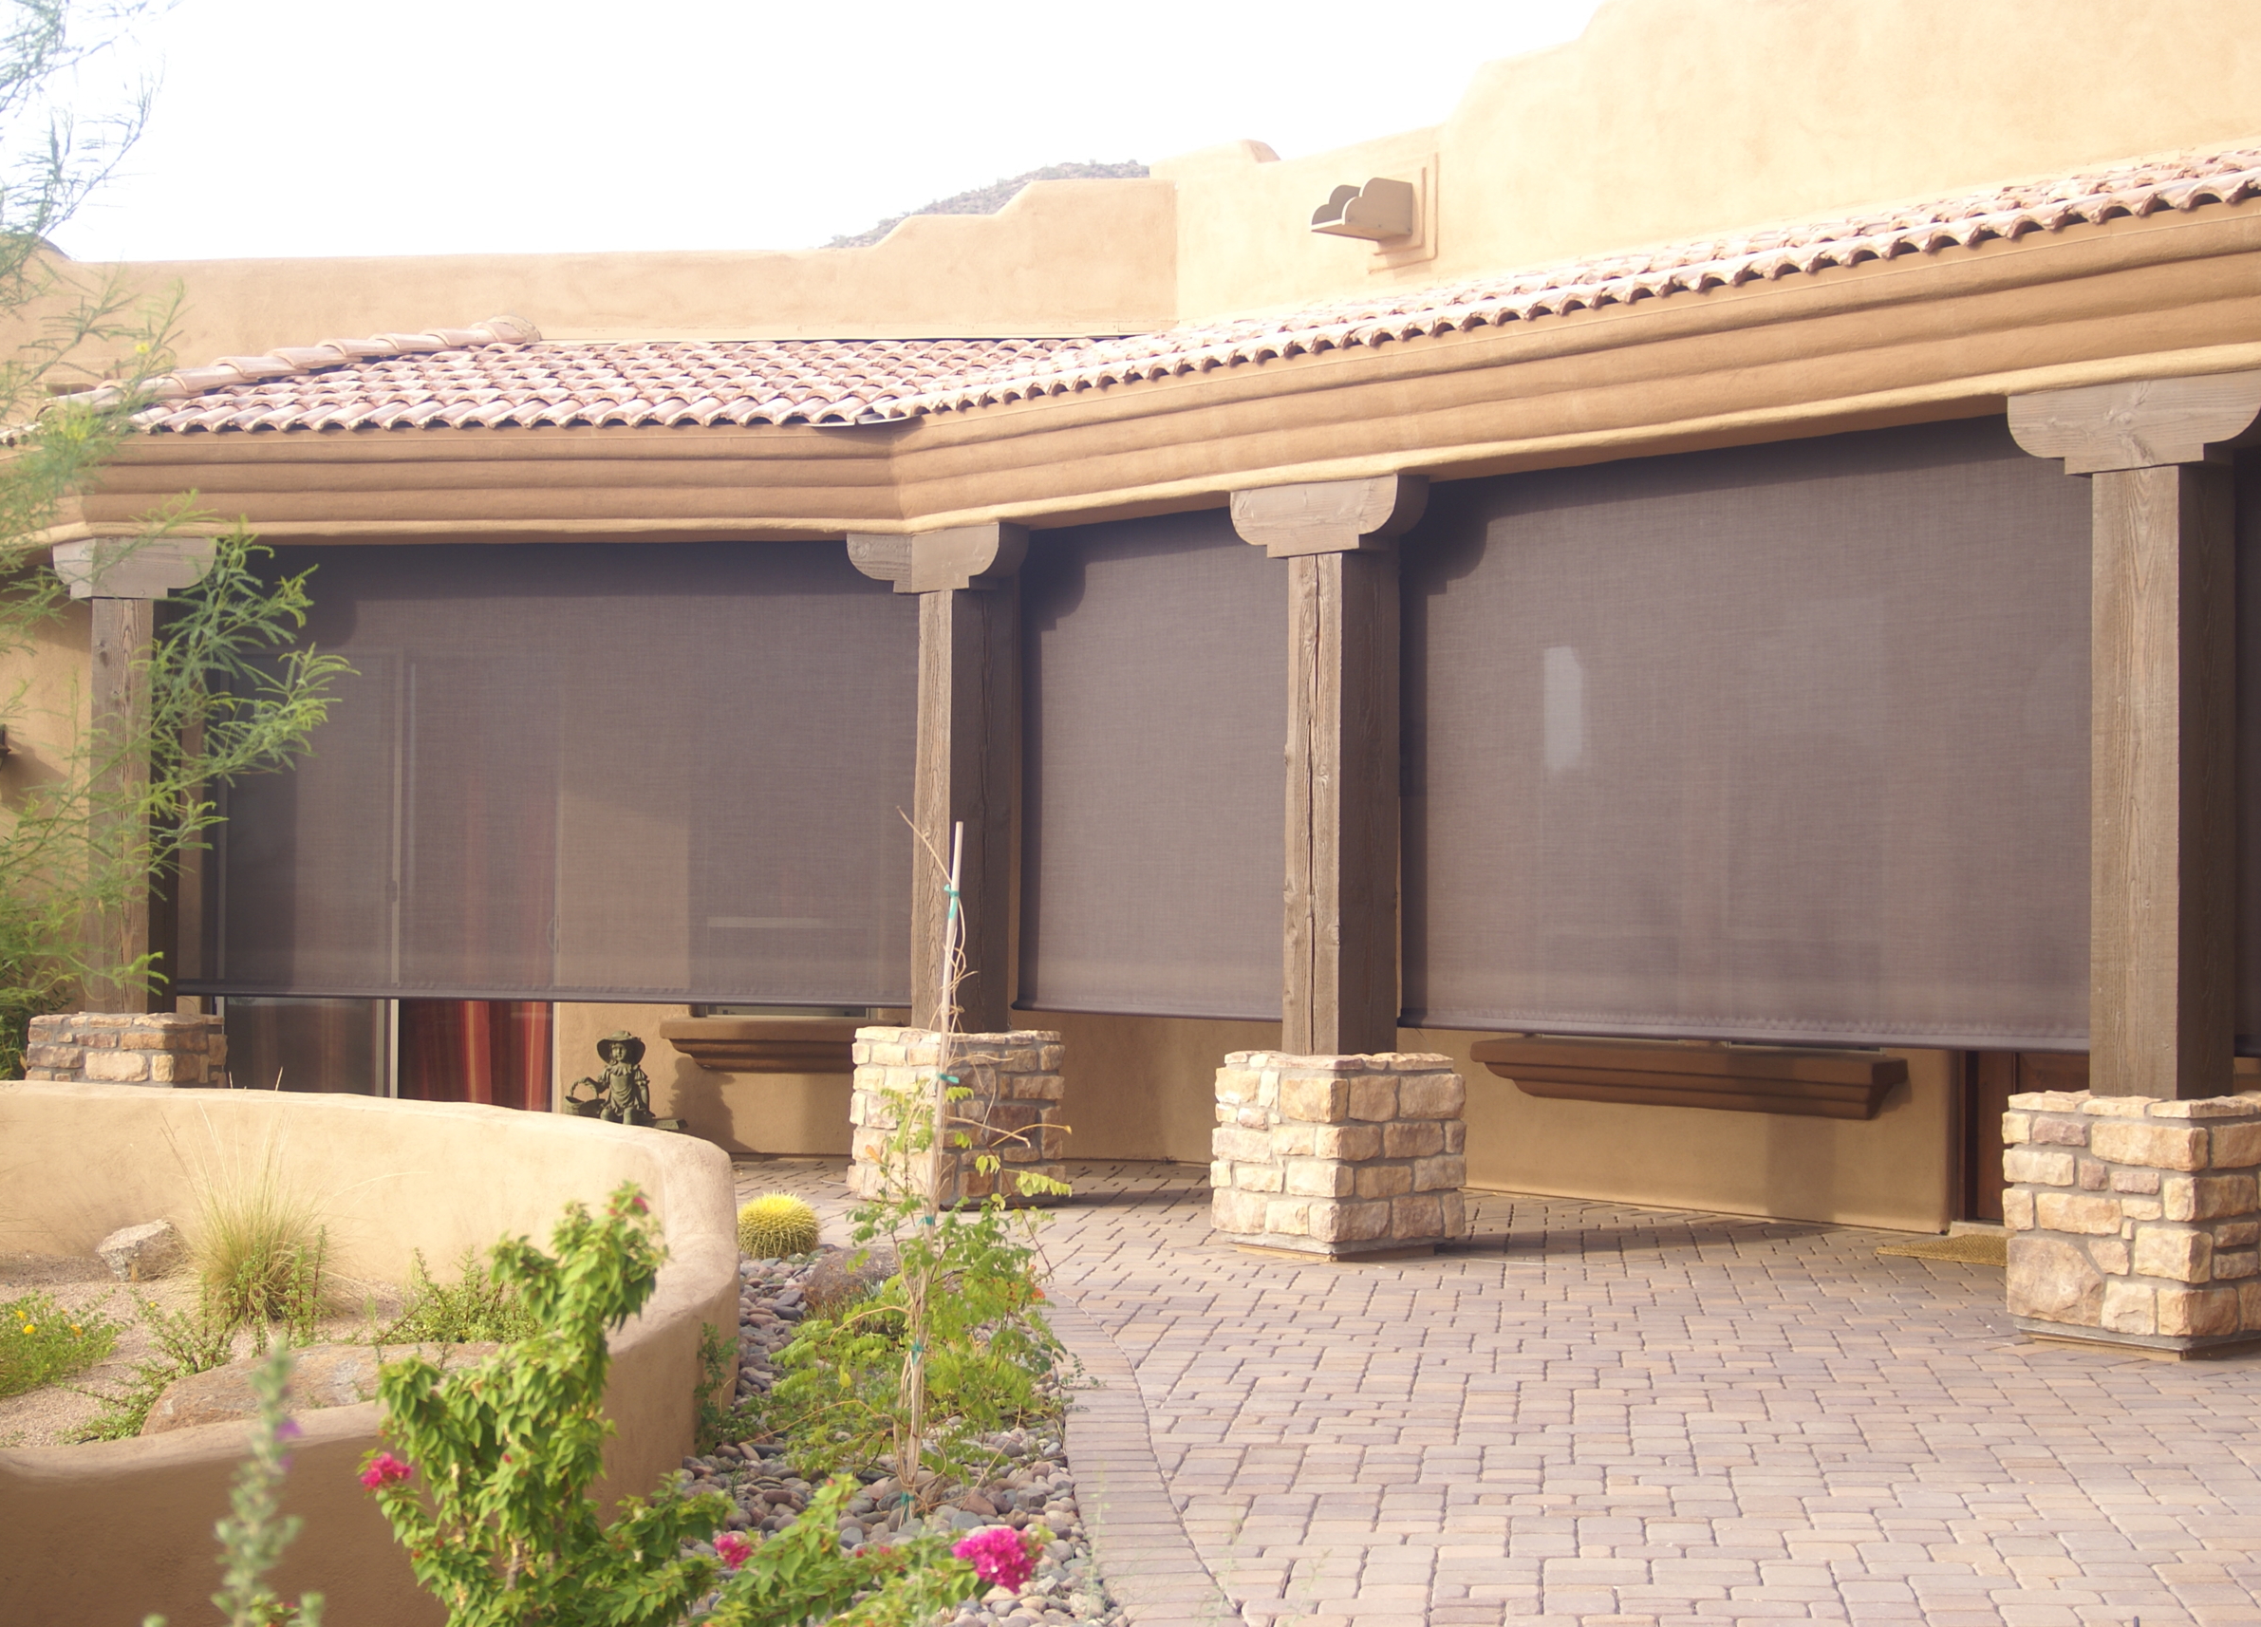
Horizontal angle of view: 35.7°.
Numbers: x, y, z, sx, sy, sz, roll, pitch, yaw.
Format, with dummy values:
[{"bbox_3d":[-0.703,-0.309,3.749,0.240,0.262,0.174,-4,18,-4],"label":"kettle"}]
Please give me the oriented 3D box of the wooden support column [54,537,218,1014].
[{"bbox_3d":[-4.541,-0.160,16.150,0.790,2.183,0.360,0,-2,8],"label":"wooden support column"}]

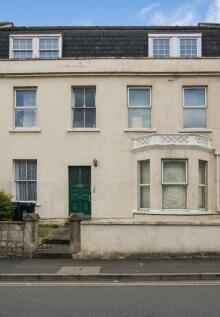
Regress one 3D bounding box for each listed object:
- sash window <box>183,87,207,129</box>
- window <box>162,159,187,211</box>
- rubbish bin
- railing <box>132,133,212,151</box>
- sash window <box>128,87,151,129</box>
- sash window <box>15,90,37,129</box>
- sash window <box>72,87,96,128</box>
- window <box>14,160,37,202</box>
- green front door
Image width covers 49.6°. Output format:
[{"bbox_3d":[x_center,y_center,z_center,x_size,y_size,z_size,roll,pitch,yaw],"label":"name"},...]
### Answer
[{"bbox_3d":[3.602,-2.152,10.058,1.034,1.817,0.140,0,-1,1],"label":"sash window"},{"bbox_3d":[2.575,1.036,9.387,1.041,1.989,0.150,0,-1,1],"label":"window"},{"bbox_3d":[-2.660,1.900,7.400,0.640,1.050,0.680,0,-1,1],"label":"rubbish bin"},{"bbox_3d":[2.560,-0.666,9.600,3.250,0.550,0.700,0,-1,1],"label":"railing"},{"bbox_3d":[1.271,-2.160,10.097,1.029,1.824,0.140,0,-1,1],"label":"sash window"},{"bbox_3d":[-3.594,-2.148,10.180,0.990,1.796,0.140,0,-1,1],"label":"sash window"},{"bbox_3d":[-1.097,-2.167,10.138,1.038,1.810,0.140,0,-1,1],"label":"sash window"},{"bbox_3d":[-3.585,0.979,10.123,1.006,1.827,0.140,0,-1,1],"label":"window"},{"bbox_3d":[-1.262,1.427,10.076,0.959,2.180,0.100,0,-1,1],"label":"green front door"}]

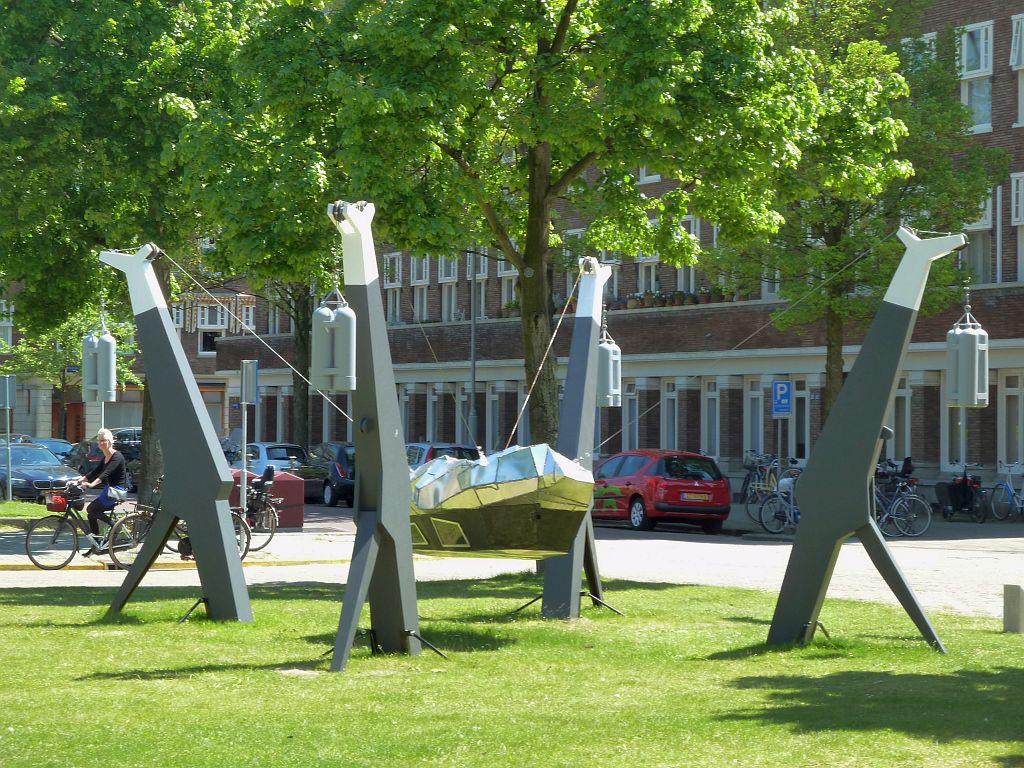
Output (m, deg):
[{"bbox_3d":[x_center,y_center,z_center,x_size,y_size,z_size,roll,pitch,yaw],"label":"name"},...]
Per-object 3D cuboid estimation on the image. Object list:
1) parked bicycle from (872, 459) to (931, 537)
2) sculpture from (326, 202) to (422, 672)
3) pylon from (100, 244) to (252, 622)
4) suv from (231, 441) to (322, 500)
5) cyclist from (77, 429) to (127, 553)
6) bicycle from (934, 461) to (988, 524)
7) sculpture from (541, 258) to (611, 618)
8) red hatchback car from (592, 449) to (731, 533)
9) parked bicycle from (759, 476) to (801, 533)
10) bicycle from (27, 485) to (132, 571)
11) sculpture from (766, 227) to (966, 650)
[{"bbox_3d":[6.324,2.030,52.261,1.800,1.150,0.600,0,-1,-24],"label":"parked bicycle"},{"bbox_3d":[-1.090,0.420,24.800,0.270,3.650,1.800,0,-1,15],"label":"sculpture"},{"bbox_3d":[-3.305,0.464,30.171,1.740,3.660,0.300,0,-1,30],"label":"pylon"},{"bbox_3d":[-6.400,2.140,77.300,1.680,1.480,3.800,1,-1,-24],"label":"suv"},{"bbox_3d":[-5.330,1.420,40.000,0.700,1.640,0.500,0,-1,-13],"label":"cyclist"},{"bbox_3d":[8.410,2.009,57.582,0.750,1.120,1.850,0,-1,12],"label":"bicycle"},{"bbox_3d":[0.701,0.524,31.541,0.300,3.660,1.740,0,-1,18],"label":"sculpture"},{"bbox_3d":[2.340,1.930,56.400,1.750,1.510,4.150,1,-1,-25],"label":"red hatchback car"},{"bbox_3d":[5.050,2.120,55.200,1.750,1.100,0.600,1,-1,-40],"label":"parked bicycle"},{"bbox_3d":[-5.440,1.850,40.000,1.780,1.120,0.600,0,-1,-13],"label":"bicycle"},{"bbox_3d":[3.141,0.476,27.099,1.740,3.660,0.300,0,-1,16],"label":"sculpture"}]

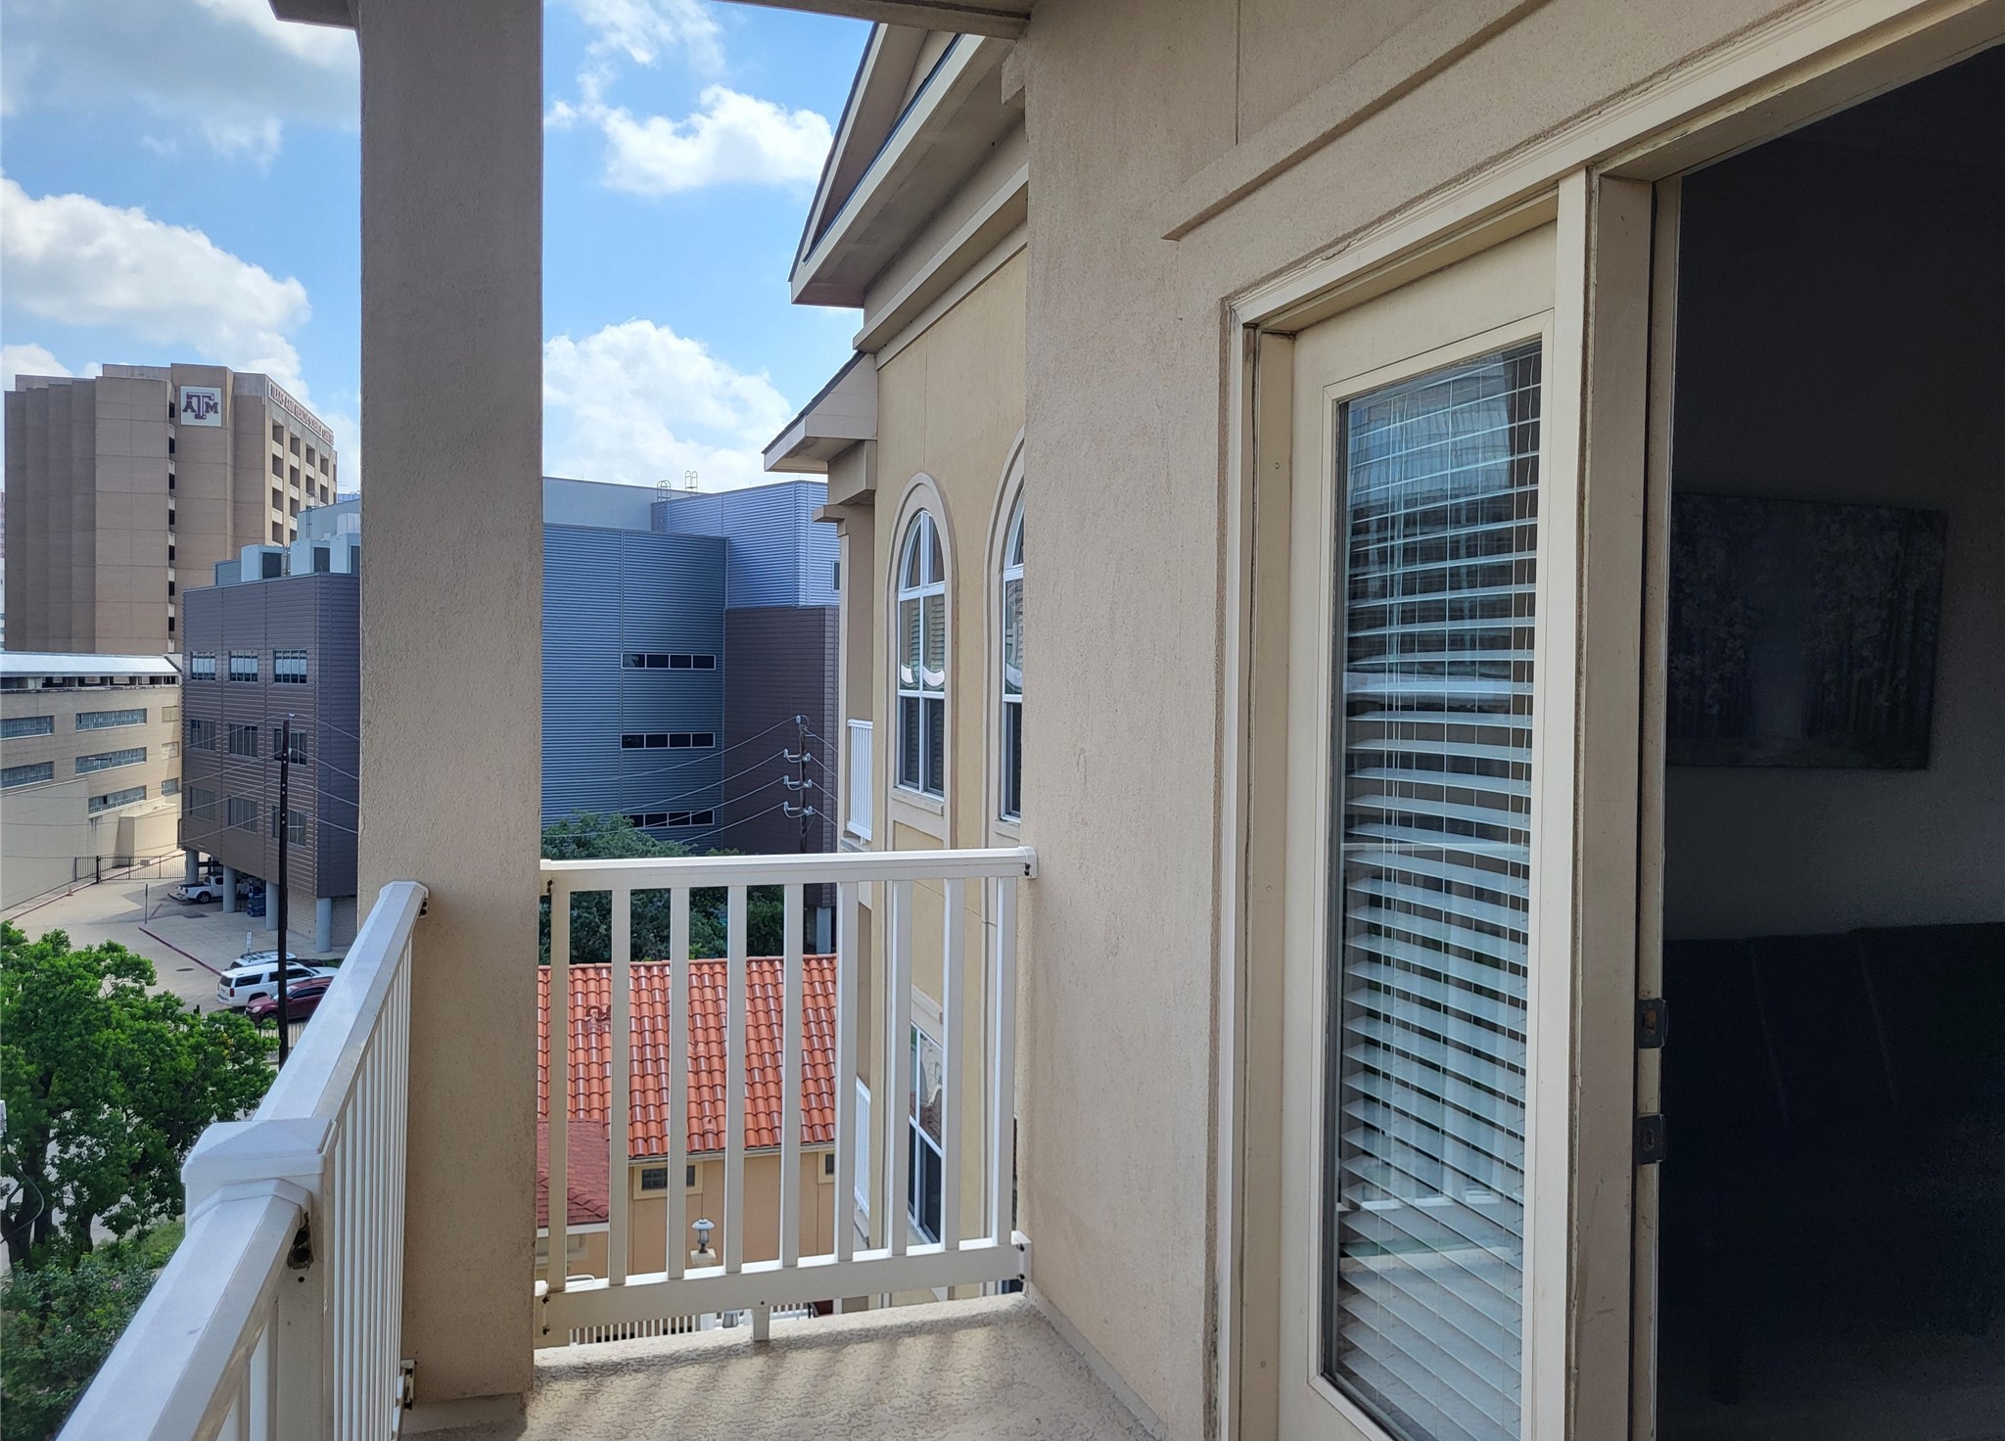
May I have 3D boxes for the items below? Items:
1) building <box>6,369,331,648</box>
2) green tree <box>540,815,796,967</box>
[{"bbox_3d":[-108.300,-16.655,196.400,29.500,52.600,49.000,0,1,-13],"label":"building"},{"bbox_3d":[-17.600,9.074,74.000,13.000,9.000,11.000,0,1,-13],"label":"green tree"}]

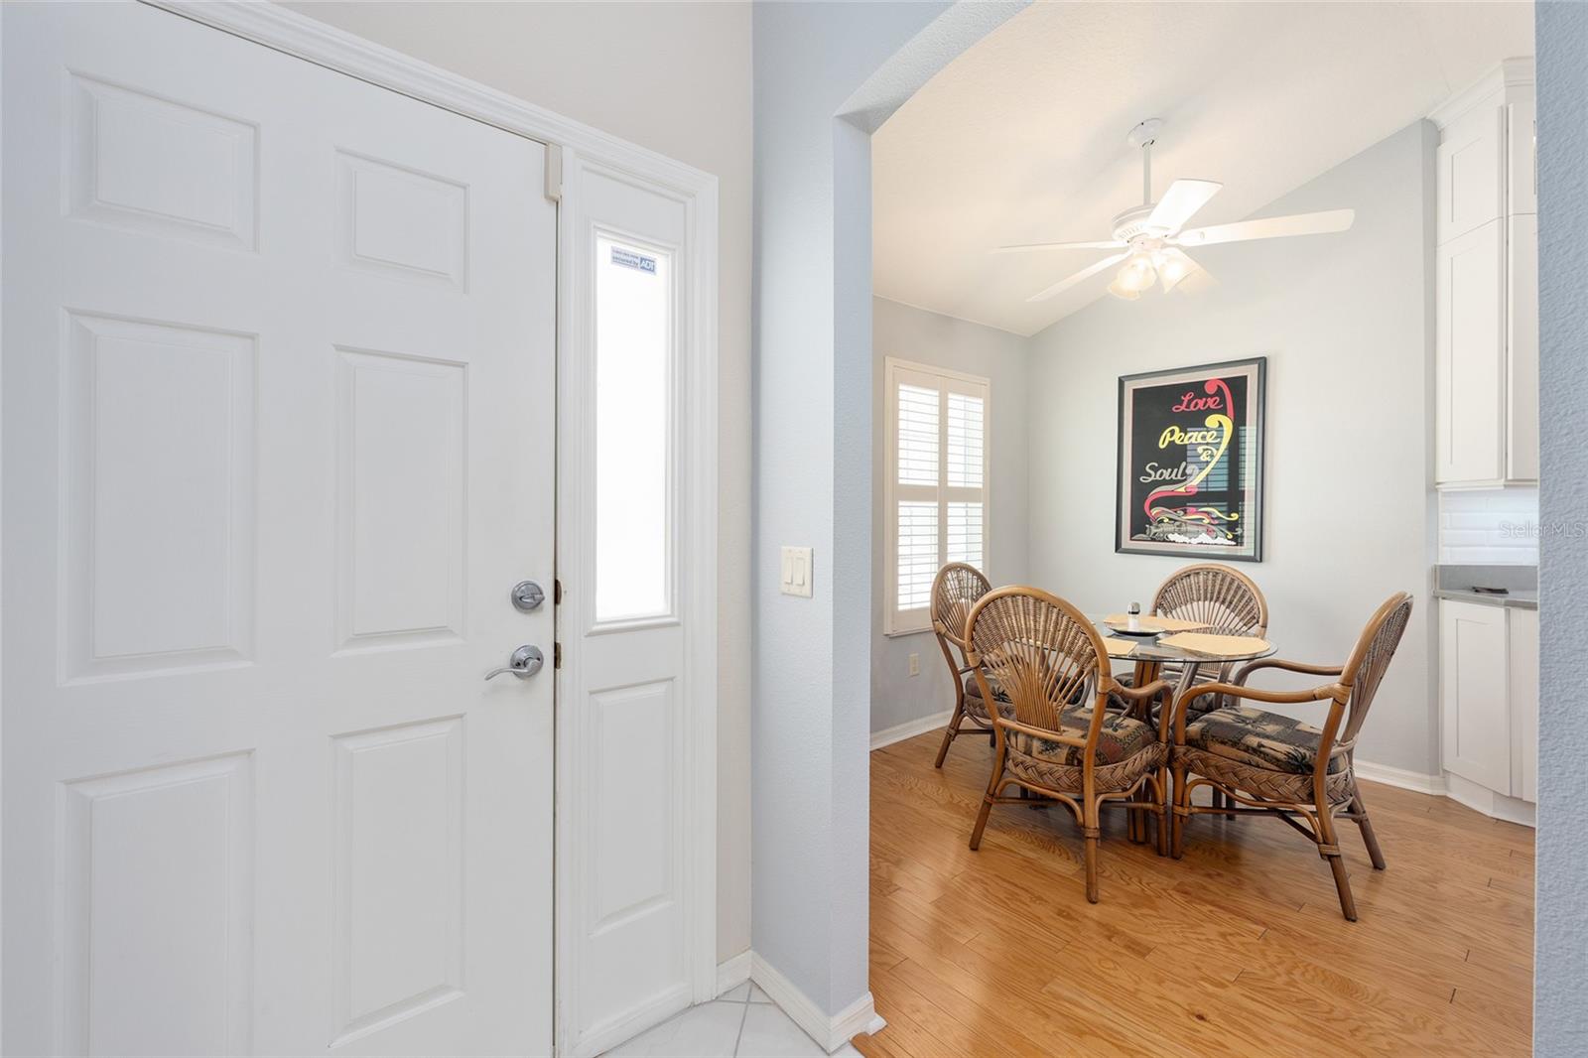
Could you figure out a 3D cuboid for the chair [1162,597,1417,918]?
[{"bbox_3d":[1.782,0.708,2.360,0.560,1.000,0.640,0,0,-38],"label":"chair"}]

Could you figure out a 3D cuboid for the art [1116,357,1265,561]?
[{"bbox_3d":[2.279,-0.381,3.845,0.030,1.095,0.783,0,1,-38],"label":"art"}]

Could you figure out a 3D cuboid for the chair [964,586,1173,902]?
[{"bbox_3d":[0.986,0.706,2.442,0.650,1.000,0.580,0,1,-37],"label":"chair"}]

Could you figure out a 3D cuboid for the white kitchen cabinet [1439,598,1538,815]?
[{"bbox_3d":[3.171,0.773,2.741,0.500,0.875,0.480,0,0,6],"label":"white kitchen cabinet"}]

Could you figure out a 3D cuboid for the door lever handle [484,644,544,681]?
[{"bbox_3d":[-0.579,0.287,1.386,0.127,0.072,0.062,0,0,-38],"label":"door lever handle"}]

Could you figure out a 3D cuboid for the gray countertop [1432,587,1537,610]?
[{"bbox_3d":[3.183,0.315,2.760,0.600,0.040,0.520,0,0,6],"label":"gray countertop"}]

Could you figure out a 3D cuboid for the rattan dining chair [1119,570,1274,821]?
[{"bbox_3d":[1.906,0.703,3.207,0.640,1.010,0.560,0,0,-38],"label":"rattan dining chair"}]

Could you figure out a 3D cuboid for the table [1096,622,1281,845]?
[{"bbox_3d":[1.410,0.829,2.840,1.100,0.750,1.100,0,1,-38],"label":"table"}]

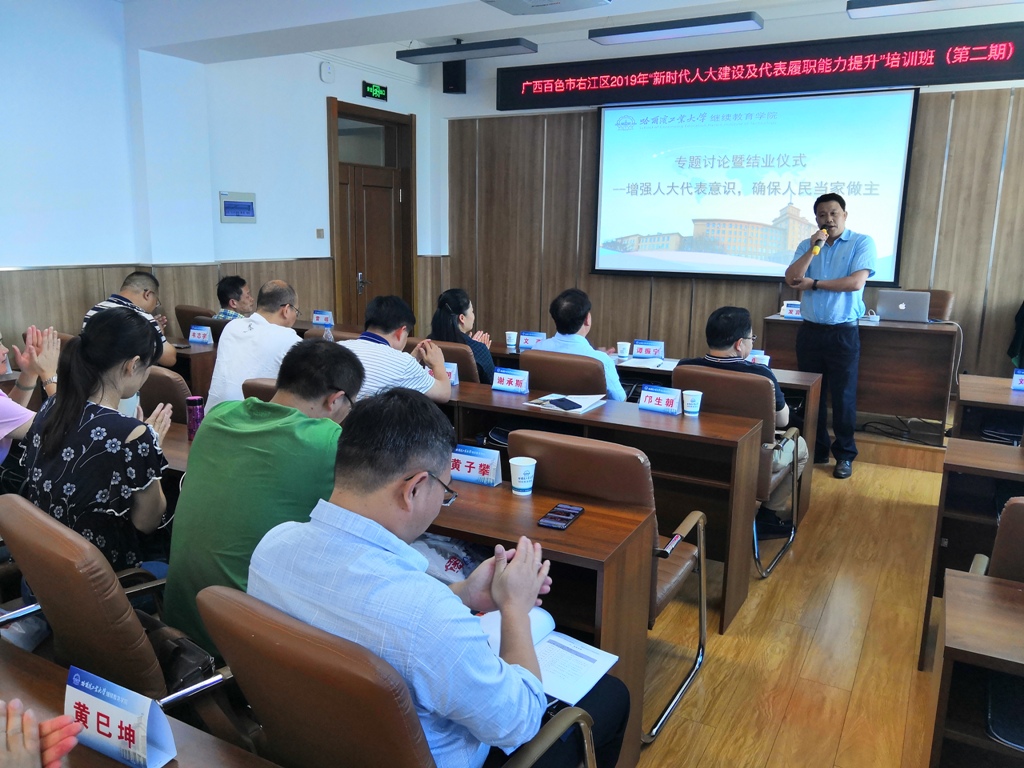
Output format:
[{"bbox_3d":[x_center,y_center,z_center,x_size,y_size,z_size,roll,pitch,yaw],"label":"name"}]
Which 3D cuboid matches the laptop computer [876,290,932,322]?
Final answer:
[{"bbox_3d":[2.653,-0.531,5.393,0.323,0.211,0.288,7,13,27],"label":"laptop computer"}]

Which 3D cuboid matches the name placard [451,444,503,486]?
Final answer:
[{"bbox_3d":[-0.114,0.236,2.373,0.175,0.104,0.058,7,13,28],"label":"name placard"}]

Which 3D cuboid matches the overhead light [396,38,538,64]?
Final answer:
[{"bbox_3d":[-0.377,-2.700,6.492,1.170,0.065,0.260,7,13,28],"label":"overhead light"}]

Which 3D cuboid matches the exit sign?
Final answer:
[{"bbox_3d":[-1.250,-2.668,7.299,0.030,0.144,0.358,7,13,27],"label":"exit sign"}]

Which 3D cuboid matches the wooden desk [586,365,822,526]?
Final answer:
[{"bbox_3d":[1.030,0.286,4.450,1.200,0.756,0.410,7,13,28],"label":"wooden desk"}]

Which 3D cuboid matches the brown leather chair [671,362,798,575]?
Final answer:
[{"bbox_3d":[1.037,0.344,3.736,0.550,0.920,0.640,8,13,30],"label":"brown leather chair"}]

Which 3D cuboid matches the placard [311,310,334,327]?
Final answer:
[{"bbox_3d":[-1.379,-0.488,5.897,0.189,0.096,0.050,7,13,27],"label":"placard"}]

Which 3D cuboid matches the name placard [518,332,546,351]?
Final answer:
[{"bbox_3d":[0.144,-0.266,4.900,0.189,0.096,0.050,7,13,27],"label":"name placard"}]

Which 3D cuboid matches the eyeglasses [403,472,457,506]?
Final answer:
[{"bbox_3d":[-0.183,0.167,1.359,0.139,0.045,0.144,7,-23,27],"label":"eyeglasses"}]

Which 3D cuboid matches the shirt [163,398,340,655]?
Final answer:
[{"bbox_3d":[-0.613,0.342,1.909,0.480,0.620,0.410,10,14,38],"label":"shirt"}]

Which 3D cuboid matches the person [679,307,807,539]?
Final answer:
[{"bbox_3d":[1.073,0.208,3.747,0.526,1.162,0.775,7,13,27],"label":"person"}]

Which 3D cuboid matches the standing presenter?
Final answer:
[{"bbox_3d":[1.942,-0.306,4.965,0.526,1.714,0.397,7,13,27],"label":"standing presenter"}]

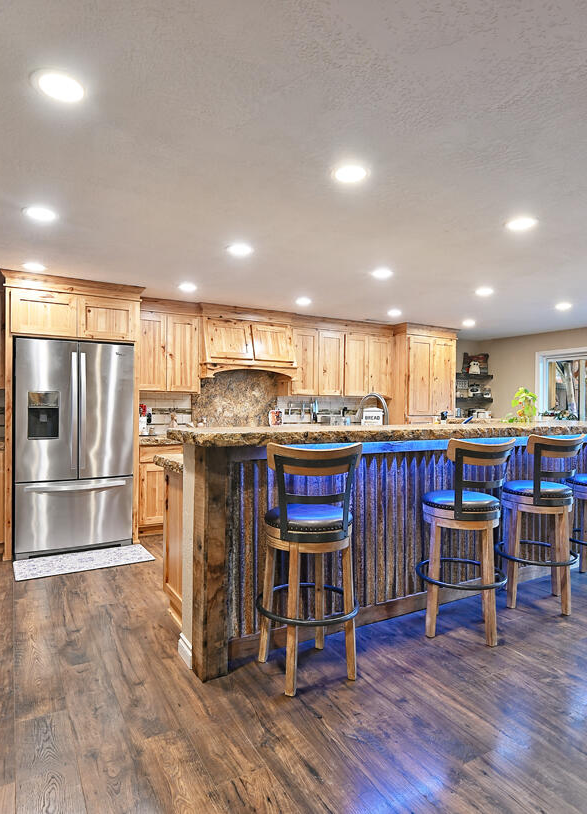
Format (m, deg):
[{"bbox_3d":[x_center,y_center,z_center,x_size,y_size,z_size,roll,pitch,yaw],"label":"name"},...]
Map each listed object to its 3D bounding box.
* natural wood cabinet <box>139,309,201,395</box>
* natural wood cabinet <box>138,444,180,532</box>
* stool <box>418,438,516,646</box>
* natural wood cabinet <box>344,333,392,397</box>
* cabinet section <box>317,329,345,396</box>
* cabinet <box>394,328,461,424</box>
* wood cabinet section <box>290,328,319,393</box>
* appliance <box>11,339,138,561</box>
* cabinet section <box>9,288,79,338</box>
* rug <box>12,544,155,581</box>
[{"bbox_3d":[-1.364,-0.570,5.009,0.696,0.851,0.353,0,0,-29],"label":"natural wood cabinet"},{"bbox_3d":[-1.280,0.799,4.907,0.735,0.855,0.610,0,0,-30],"label":"natural wood cabinet"},{"bbox_3d":[0.956,0.704,2.647,0.470,1.080,0.500,0,0,-18],"label":"stool"},{"bbox_3d":[0.908,-0.538,6.327,0.800,0.805,0.330,0,0,-30],"label":"natural wood cabinet"},{"bbox_3d":[0.380,-0.536,5.987,0.405,0.800,0.353,0,0,-29],"label":"cabinet section"},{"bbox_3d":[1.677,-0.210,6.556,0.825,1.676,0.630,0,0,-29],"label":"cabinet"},{"bbox_3d":[0.041,-0.537,5.797,0.372,0.800,0.353,0,0,-29],"label":"wood cabinet section"},{"bbox_3d":[-2.012,0.337,4.343,0.918,1.770,0.770,0,0,-30],"label":"appliance"},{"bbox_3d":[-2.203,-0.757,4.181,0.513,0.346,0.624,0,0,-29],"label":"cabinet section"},{"bbox_3d":[-1.646,1.220,3.771,0.968,0.010,0.454,0,0,-30],"label":"rug"}]

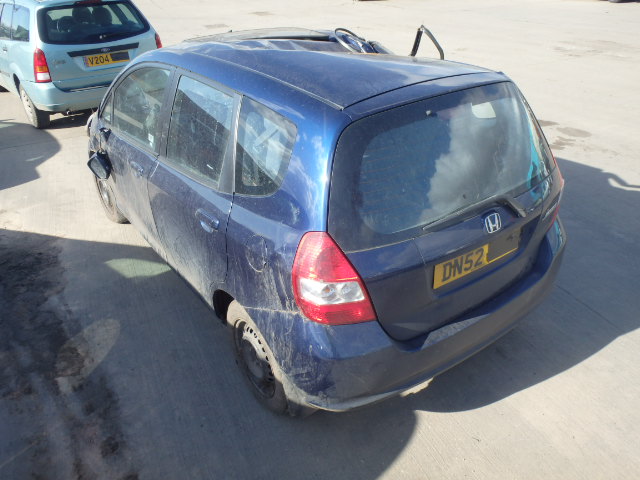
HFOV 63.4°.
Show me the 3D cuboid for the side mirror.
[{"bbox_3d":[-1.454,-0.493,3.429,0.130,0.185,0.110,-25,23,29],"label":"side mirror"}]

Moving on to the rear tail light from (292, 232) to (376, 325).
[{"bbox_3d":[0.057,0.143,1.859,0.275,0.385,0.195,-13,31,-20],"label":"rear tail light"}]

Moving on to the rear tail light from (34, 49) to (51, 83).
[{"bbox_3d":[-3.169,-1.970,5.846,0.155,0.375,0.165,-23,36,-34],"label":"rear tail light"}]

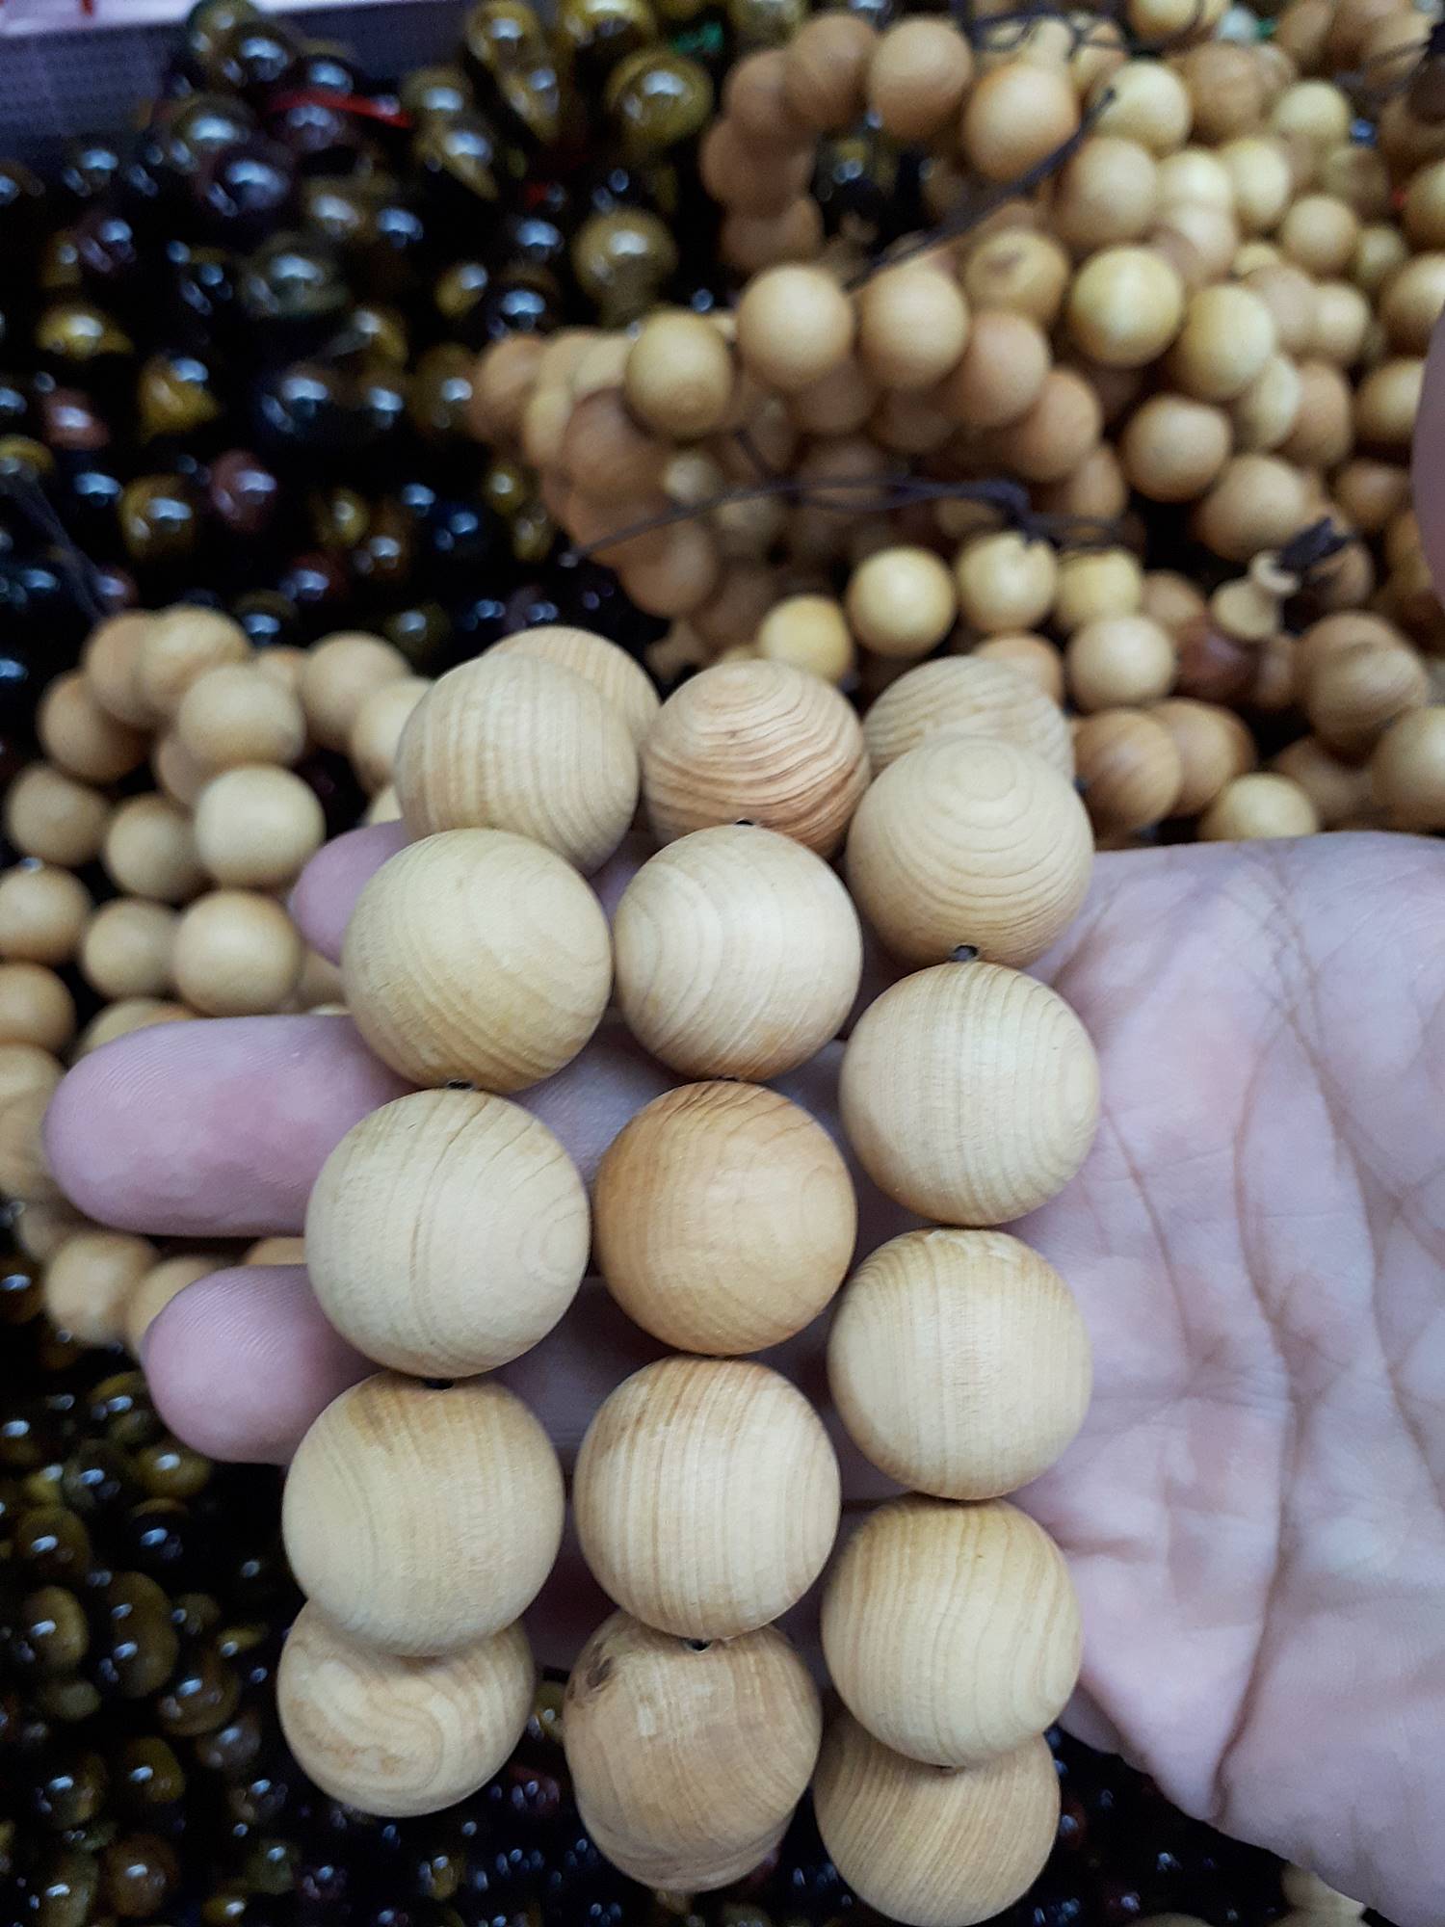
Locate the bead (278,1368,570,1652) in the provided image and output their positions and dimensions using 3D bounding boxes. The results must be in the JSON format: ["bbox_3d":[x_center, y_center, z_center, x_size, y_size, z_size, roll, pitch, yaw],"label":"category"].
[{"bbox_3d":[-0.022,0.041,0.112,0.020,0.020,0.020,0,57,0],"label":"bead"}]

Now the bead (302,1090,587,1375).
[{"bbox_3d":[-0.020,0.019,0.108,0.020,0.020,0.020,0,57,0],"label":"bead"}]

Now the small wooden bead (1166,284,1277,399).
[{"bbox_3d":[0.074,-0.092,0.222,0.016,0.016,0.016,0,58,0],"label":"small wooden bead"}]

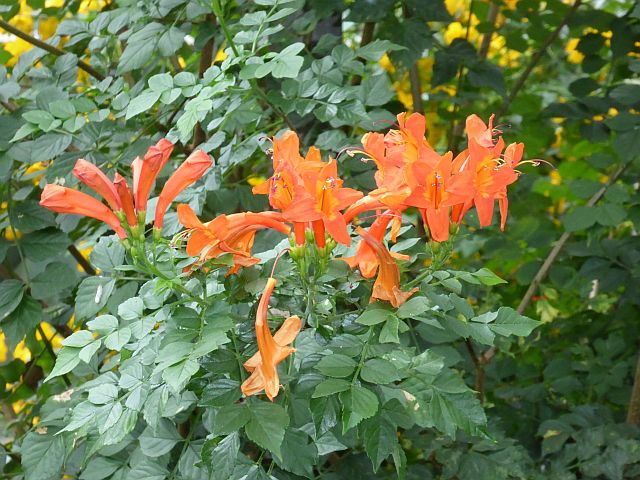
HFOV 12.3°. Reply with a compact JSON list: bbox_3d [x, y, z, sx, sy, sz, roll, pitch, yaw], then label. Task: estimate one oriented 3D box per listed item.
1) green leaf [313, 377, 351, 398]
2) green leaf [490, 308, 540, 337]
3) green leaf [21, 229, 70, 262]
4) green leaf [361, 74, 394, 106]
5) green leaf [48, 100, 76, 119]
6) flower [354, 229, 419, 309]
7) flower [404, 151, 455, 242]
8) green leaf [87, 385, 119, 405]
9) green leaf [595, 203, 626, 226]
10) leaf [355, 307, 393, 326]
[{"bbox_3d":[0.005,0.071,1.420,0.019,0.004,0.012,-20,44,-14],"label":"green leaf"},{"bbox_3d":[0.109,0.046,1.660,0.031,0.021,0.006,9,-35,-1],"label":"green leaf"},{"bbox_3d":[-0.169,0.003,1.820,0.035,0.025,0.007,6,-31,-3],"label":"green leaf"},{"bbox_3d":[0.031,-0.080,1.580,0.018,0.019,0.004,31,-20,8],"label":"green leaf"},{"bbox_3d":[-0.161,-0.082,1.850,0.020,0.006,0.015,6,53,12],"label":"green leaf"},{"bbox_3d":[0.036,0.015,1.610,0.031,0.043,0.032,15,3,1],"label":"flower"},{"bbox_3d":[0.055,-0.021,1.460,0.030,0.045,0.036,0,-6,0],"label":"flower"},{"bbox_3d":[-0.116,0.083,1.580,0.018,0.005,0.014,-14,49,-5],"label":"green leaf"},{"bbox_3d":[0.172,-0.015,1.750,0.020,0.014,0.004,27,-27,6],"label":"green leaf"},{"bbox_3d":[0.030,0.043,1.691,0.021,0.004,0.014,-12,46,-12],"label":"leaf"}]

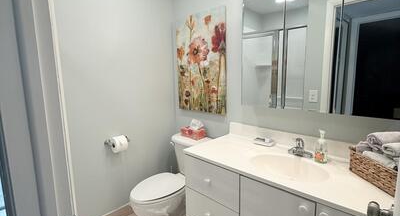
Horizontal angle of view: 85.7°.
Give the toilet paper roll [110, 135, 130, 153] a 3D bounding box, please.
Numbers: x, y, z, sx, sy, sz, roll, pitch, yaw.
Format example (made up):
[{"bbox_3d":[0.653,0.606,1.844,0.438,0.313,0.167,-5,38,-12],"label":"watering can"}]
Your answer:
[{"bbox_3d":[-0.696,0.308,1.865,0.107,0.112,0.112,-9,12,-43],"label":"toilet paper roll"}]

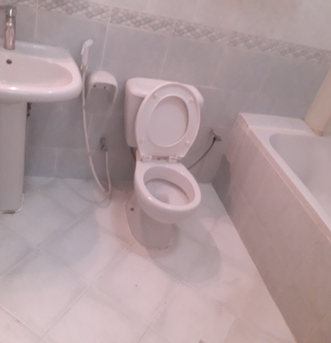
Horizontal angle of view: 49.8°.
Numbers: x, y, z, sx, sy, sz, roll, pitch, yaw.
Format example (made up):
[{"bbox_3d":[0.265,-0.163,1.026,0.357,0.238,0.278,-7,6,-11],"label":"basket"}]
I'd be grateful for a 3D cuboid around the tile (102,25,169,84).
[{"bbox_3d":[-0.155,-0.625,1.878,0.330,0.250,0.010,3,37,-21],"label":"tile"}]

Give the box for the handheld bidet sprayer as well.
[{"bbox_3d":[-0.388,-0.577,1.772,0.060,0.160,0.035,3,37,-21],"label":"handheld bidet sprayer"}]

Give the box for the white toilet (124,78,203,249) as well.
[{"bbox_3d":[-0.024,-0.015,1.928,0.420,0.800,0.700,3,37,-21],"label":"white toilet"}]

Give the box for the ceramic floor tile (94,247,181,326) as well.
[{"bbox_3d":[-0.141,0.565,1.790,0.330,0.010,0.330,29,36,16],"label":"ceramic floor tile"}]

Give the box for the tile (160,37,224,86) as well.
[{"bbox_3d":[0.153,-0.609,1.996,0.330,0.250,0.010,3,37,-21],"label":"tile"}]

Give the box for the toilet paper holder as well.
[{"bbox_3d":[-0.335,-0.441,1.895,0.155,0.160,0.105,3,37,-21],"label":"toilet paper holder"}]

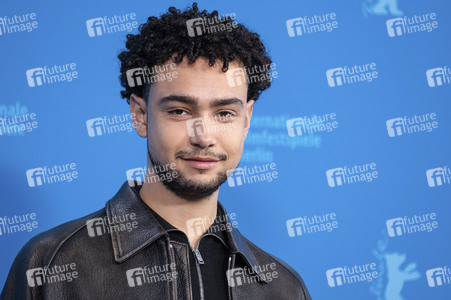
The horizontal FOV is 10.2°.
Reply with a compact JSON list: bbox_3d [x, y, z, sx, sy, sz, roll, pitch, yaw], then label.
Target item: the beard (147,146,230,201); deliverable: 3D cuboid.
[{"bbox_3d":[-0.049,0.032,3.460,0.112,0.071,0.080,2,2,-11],"label":"beard"}]

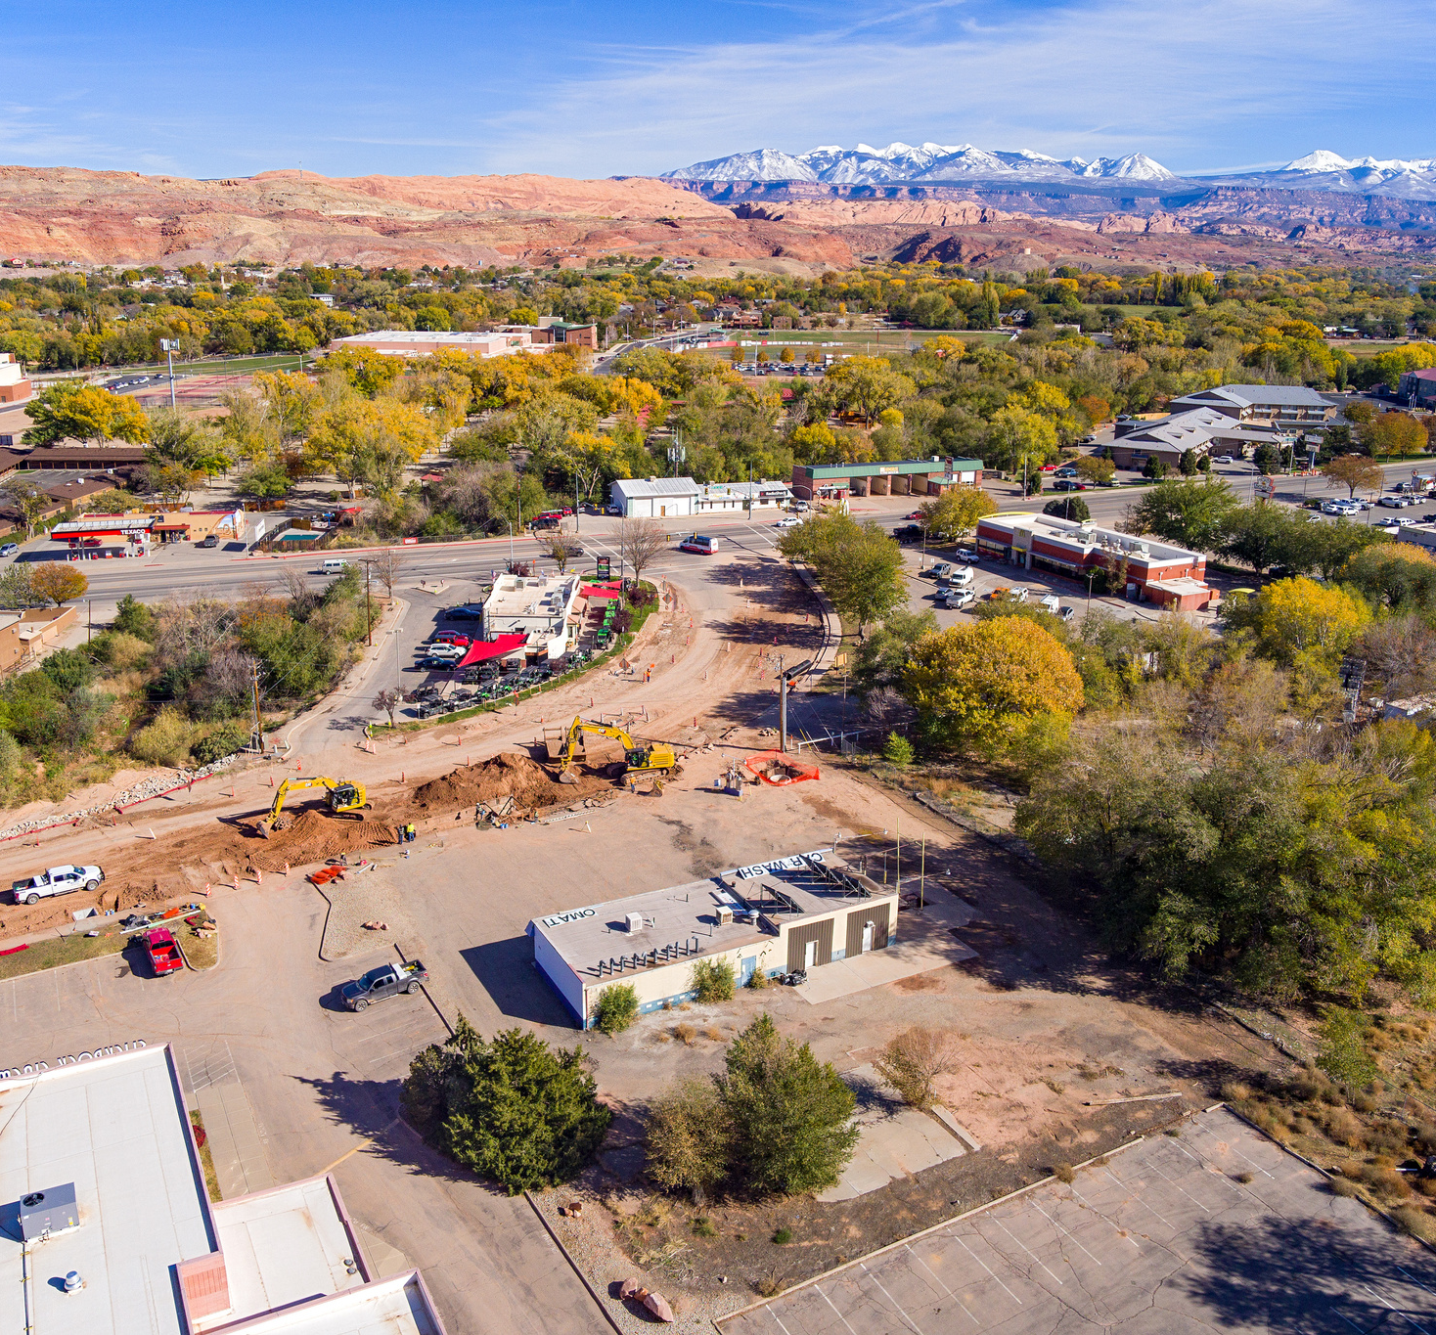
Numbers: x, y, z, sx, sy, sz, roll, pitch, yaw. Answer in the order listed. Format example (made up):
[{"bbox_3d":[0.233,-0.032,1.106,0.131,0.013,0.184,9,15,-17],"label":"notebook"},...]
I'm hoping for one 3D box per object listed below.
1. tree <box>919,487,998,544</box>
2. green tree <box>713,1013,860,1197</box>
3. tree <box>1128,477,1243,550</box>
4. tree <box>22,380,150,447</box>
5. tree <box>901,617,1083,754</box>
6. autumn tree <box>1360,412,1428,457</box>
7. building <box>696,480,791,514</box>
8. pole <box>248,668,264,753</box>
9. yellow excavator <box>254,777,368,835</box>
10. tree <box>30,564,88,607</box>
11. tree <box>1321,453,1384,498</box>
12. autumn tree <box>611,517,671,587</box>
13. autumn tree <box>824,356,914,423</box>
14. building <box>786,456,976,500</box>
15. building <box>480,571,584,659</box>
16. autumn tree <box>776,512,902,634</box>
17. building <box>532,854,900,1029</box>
[{"bbox_3d":[42.180,-26.595,224.510,13.200,9.400,12.500,1,17,0],"label":"tree"},{"bbox_3d":[3.600,22.740,69.060,7.000,8.400,7.000,1,18,0],"label":"green tree"},{"bbox_3d":[78.447,-24.652,213.495,17.000,13.000,15.500,1,17,0],"label":"tree"},{"bbox_3d":[-155.200,-61.920,314.550,27.500,16.000,27.500,-7,19,-25],"label":"tree"},{"bbox_3d":[27.688,1.711,128.963,17.800,13.200,17.000,1,17,0],"label":"tree"},{"bbox_3d":[172.510,-58.680,326.730,15.000,11.800,15.000,10,20,26],"label":"autumn tree"},{"bbox_3d":[4.490,-34.010,253.330,19.300,4.500,9.000,-7,19,-23],"label":"building"},{"bbox_3d":[-45.120,4.144,125.453,1.100,9.200,0.700,1,17,0],"label":"pole"},{"bbox_3d":[-35.860,11.560,113.360,9.800,4.500,3.700,-9,20,-30],"label":"yellow excavator"},{"bbox_3d":[-91.130,-11.140,176.810,7.400,6.700,7.400,-8,20,-27],"label":"tree"},{"bbox_3d":[134.880,-40.600,272.590,12.200,9.900,12.200,10,19,25],"label":"tree"},{"bbox_3d":[-11.480,-17.290,192.470,9.200,11.000,9.200,0,18,-3],"label":"autumn tree"},{"bbox_3d":[44.520,-80.070,373.930,25.000,19.500,25.000,3,18,6],"label":"autumn tree"},{"bbox_3d":[36.310,-40.240,271.950,42.000,6.100,8.600,-8,20,-25],"label":"building"},{"bbox_3d":[-23.680,-6.810,165.590,12.000,5.100,22.500,0,18,-2],"label":"building"},{"bbox_3d":[16.832,-12.923,172.312,16.500,15.000,16.000,1,17,0],"label":"autumn tree"},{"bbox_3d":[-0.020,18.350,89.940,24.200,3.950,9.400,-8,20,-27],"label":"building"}]

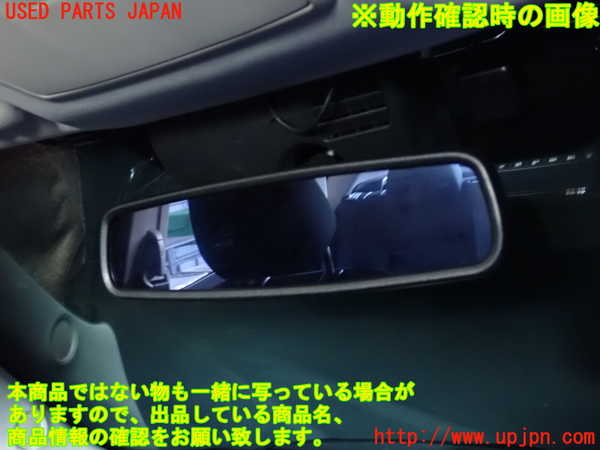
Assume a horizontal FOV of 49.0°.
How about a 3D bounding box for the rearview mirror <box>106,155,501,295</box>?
[{"bbox_3d":[-0.007,0.004,0.390,0.250,0.070,0.042,-7,3,26],"label":"rearview mirror"}]

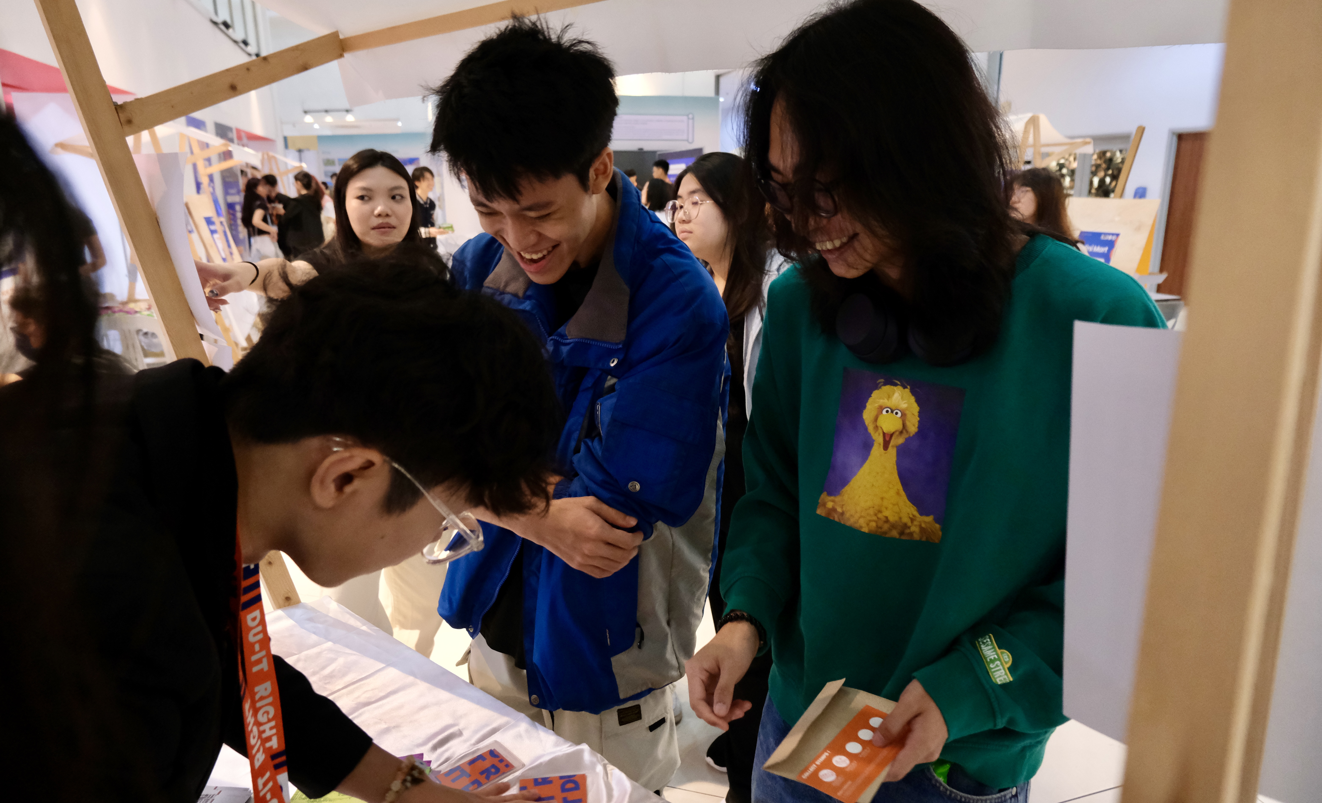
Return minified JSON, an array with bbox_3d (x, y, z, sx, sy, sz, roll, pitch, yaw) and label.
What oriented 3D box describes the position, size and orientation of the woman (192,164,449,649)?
[{"bbox_3d":[-0.688,0.217,2.036,0.550,1.580,0.420,-2,15,-7],"label":"woman"}]

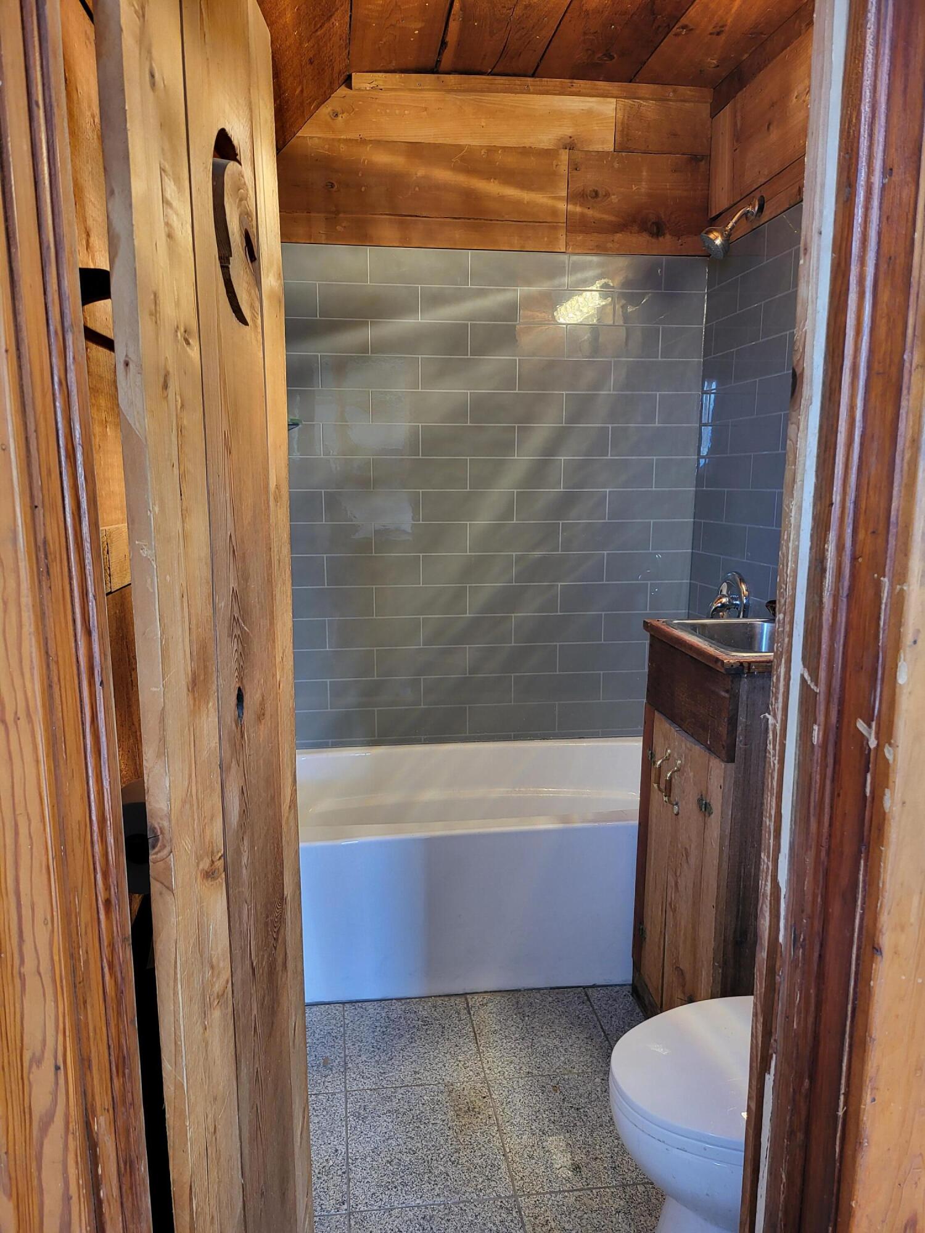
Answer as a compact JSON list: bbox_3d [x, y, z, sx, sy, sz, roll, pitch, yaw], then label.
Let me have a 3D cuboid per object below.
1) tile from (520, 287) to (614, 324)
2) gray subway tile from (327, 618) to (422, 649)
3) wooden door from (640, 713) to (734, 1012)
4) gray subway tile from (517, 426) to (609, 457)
[{"bbox_3d":[0.326,-0.964,2.665,0.304,0.102,0.009,-1,11,-7],"label":"tile"},{"bbox_3d":[-0.283,0.052,2.764,0.300,0.099,0.010,-1,11,-7],"label":"gray subway tile"},{"bbox_3d":[0.482,0.589,1.876,0.025,0.700,0.385,-1,11,-8],"label":"wooden door"},{"bbox_3d":[0.321,-0.556,2.718,0.300,0.099,0.010,-1,11,-7],"label":"gray subway tile"}]

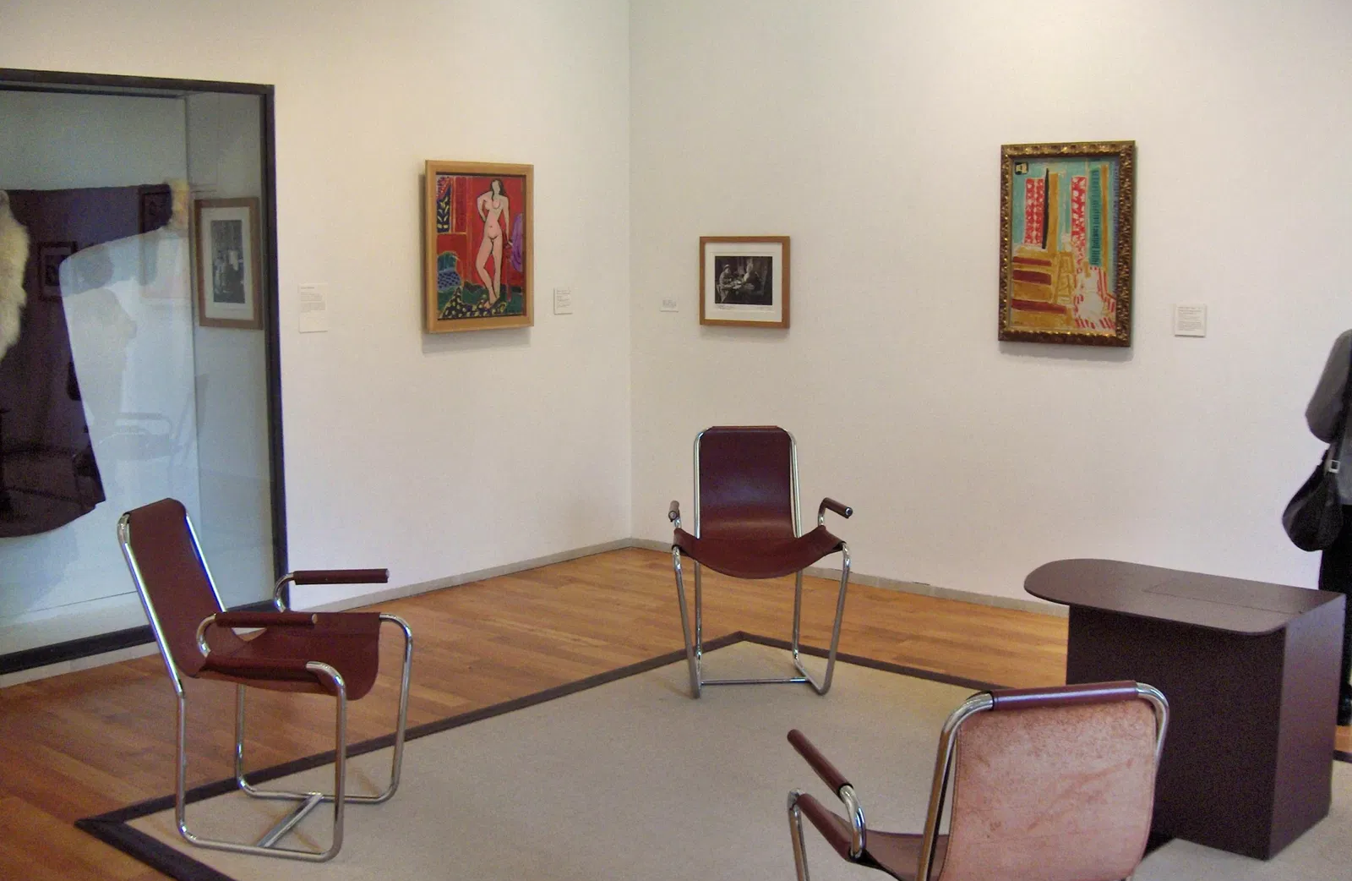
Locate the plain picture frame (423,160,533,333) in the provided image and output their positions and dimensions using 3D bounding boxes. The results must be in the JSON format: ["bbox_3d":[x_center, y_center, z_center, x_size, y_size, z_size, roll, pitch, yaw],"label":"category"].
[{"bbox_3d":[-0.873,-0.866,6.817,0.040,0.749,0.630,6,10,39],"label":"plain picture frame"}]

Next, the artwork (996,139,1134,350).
[{"bbox_3d":[1.564,-0.783,6.087,0.588,0.811,0.045,6,10,39],"label":"artwork"}]

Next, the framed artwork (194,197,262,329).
[{"bbox_3d":[-1.779,-0.707,6.105,0.461,0.522,0.030,6,10,39],"label":"framed artwork"}]

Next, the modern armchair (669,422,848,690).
[{"bbox_3d":[0.273,0.420,5.385,0.610,0.883,0.660,0,7,-3],"label":"modern armchair"}]

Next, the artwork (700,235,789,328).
[{"bbox_3d":[0.329,-0.742,7.150,0.528,0.422,0.030,6,10,39],"label":"artwork"}]

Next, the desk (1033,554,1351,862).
[{"bbox_3d":[1.308,0.704,4.115,0.850,0.621,0.554,6,10,39],"label":"desk"}]

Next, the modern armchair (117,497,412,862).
[{"bbox_3d":[-1.067,0.596,3.982,0.660,0.883,0.610,1,8,8],"label":"modern armchair"}]

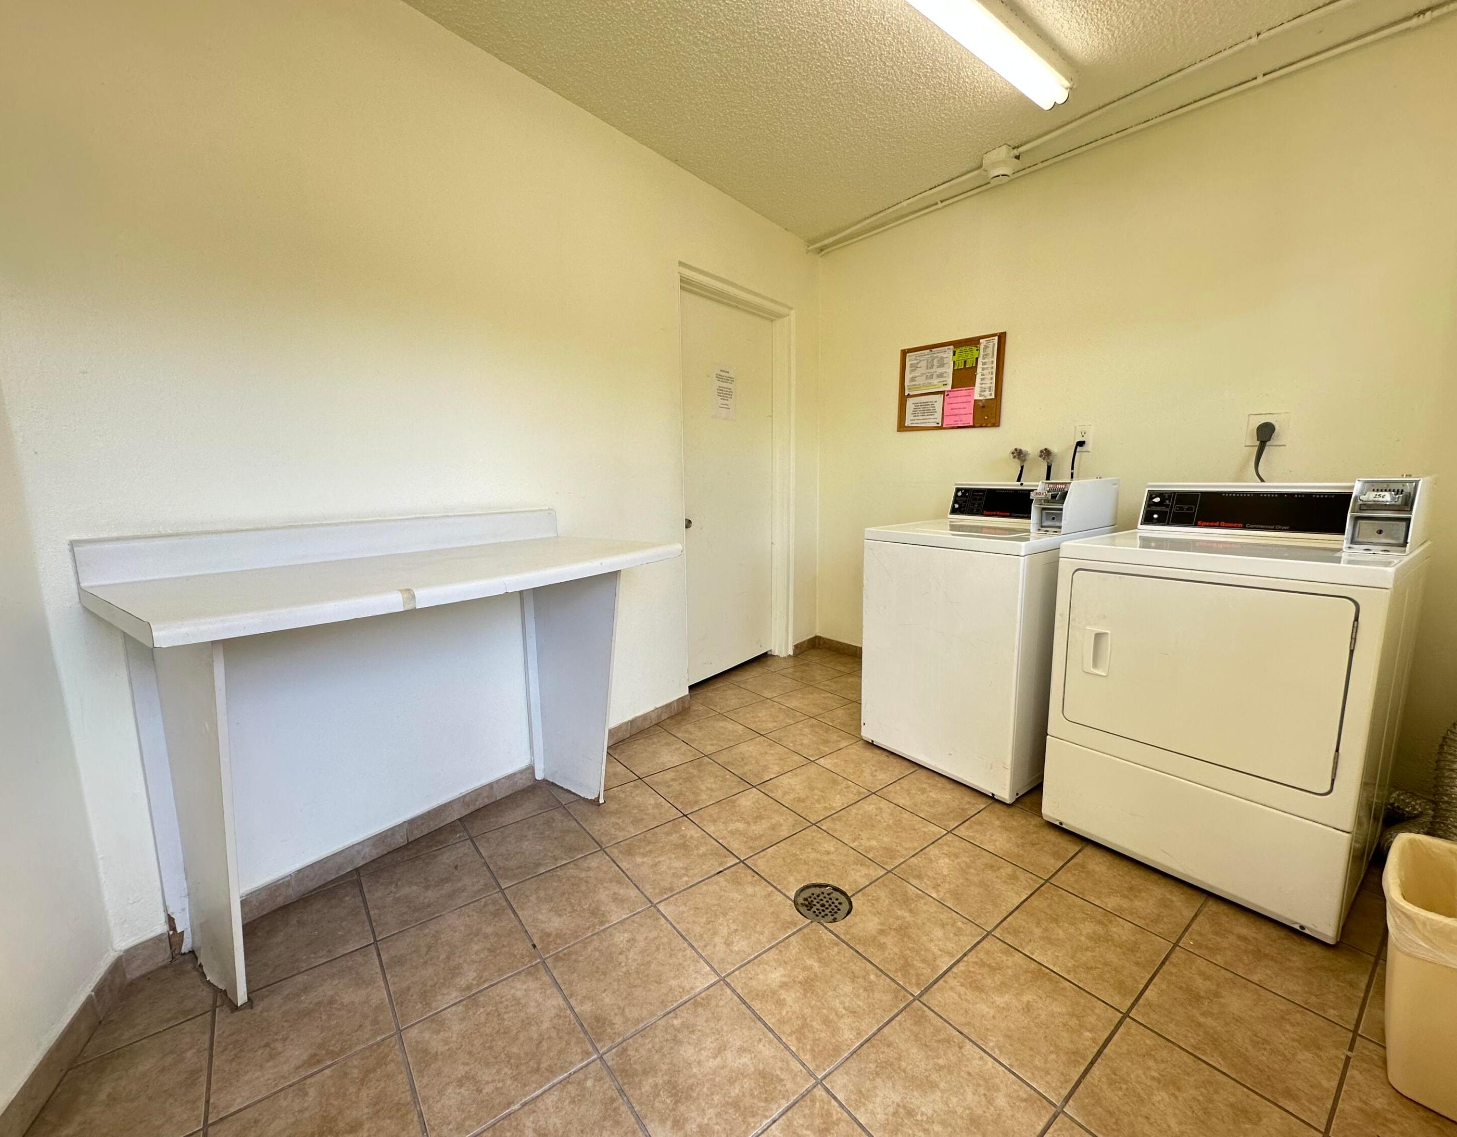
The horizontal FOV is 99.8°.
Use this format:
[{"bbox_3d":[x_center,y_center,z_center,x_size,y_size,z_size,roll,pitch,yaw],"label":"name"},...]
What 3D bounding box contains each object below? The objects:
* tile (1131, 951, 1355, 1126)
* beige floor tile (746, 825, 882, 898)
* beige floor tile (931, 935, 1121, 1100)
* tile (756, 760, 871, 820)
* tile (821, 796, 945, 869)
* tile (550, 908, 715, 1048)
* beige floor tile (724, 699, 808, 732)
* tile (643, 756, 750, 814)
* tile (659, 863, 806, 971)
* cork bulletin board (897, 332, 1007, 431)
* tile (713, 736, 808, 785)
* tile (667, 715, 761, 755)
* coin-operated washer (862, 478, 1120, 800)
[{"bbox_3d":[1.068,0.961,1.284,0.302,0.010,0.302,-8,12,-37],"label":"tile"},{"bbox_3d":[0.253,0.874,1.796,0.298,0.010,0.298,-7,11,-37],"label":"beige floor tile"},{"bbox_3d":[0.626,0.949,1.322,0.298,0.010,0.298,-7,11,-37],"label":"beige floor tile"},{"bbox_3d":[0.307,0.804,2.217,0.298,0.010,0.298,-7,11,-37],"label":"tile"},{"bbox_3d":[0.497,0.849,1.991,0.300,0.010,0.300,-7,12,-37],"label":"tile"},{"bbox_3d":[-0.227,0.937,1.429,0.298,0.010,0.298,-7,11,-37],"label":"tile"},{"bbox_3d":[0.178,0.699,2.889,0.300,0.010,0.300,-7,12,-37],"label":"beige floor tile"},{"bbox_3d":[-0.120,0.813,2.301,0.302,0.010,0.302,-8,12,-37],"label":"tile"},{"bbox_3d":[0.014,0.910,1.621,0.300,0.010,0.300,-7,12,-37],"label":"tile"},{"bbox_3d":[1.105,-0.914,3.079,0.018,0.430,0.585,-7,11,-37],"label":"cork bulletin board"},{"bbox_3d":[0.120,0.767,2.454,0.298,0.010,0.298,-7,11,-37],"label":"tile"},{"bbox_3d":[-0.065,0.743,2.728,0.302,0.010,0.302,-8,12,-37],"label":"tile"},{"bbox_3d":[1.046,0.199,2.501,0.716,1.103,0.651,-7,11,-37],"label":"coin-operated washer"}]

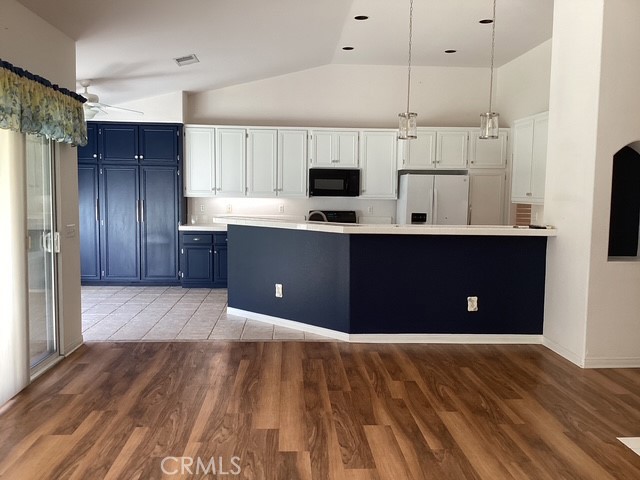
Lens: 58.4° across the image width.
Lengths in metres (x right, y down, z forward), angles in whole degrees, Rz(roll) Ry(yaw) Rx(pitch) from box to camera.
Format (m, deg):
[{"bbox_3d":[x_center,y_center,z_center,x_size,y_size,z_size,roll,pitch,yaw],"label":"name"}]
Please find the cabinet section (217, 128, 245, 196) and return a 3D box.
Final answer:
[{"bbox_3d":[-1.333,-1.170,8.711,0.464,1.033,0.320,0,5,-3],"label":"cabinet section"}]

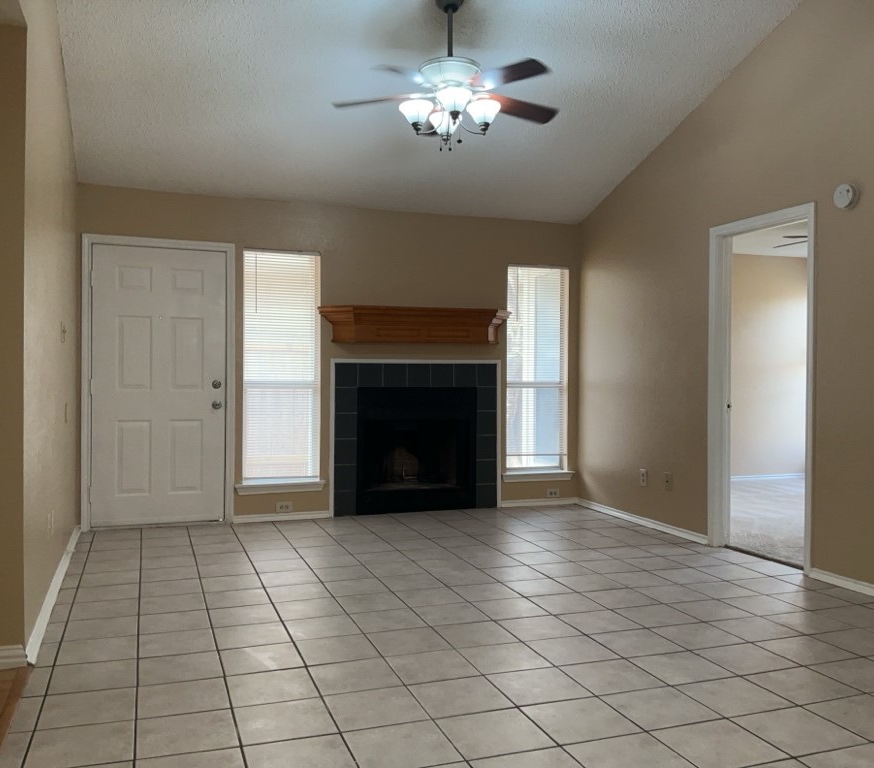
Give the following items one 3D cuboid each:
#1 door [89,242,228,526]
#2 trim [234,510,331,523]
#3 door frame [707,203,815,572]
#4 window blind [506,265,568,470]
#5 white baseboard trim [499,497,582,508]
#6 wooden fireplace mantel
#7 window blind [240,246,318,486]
[{"bbox_3d":[-2.013,0.017,5.811,0.922,2.004,0.047,0,1,-20],"label":"door"},{"bbox_3d":[-1.175,1.016,6.103,0.737,0.053,0.020,0,1,-20],"label":"trim"},{"bbox_3d":[2.039,0.028,4.989,0.135,2.133,0.884,0,1,-20],"label":"door frame"},{"bbox_3d":[0.859,-0.119,6.853,0.584,1.756,0.045,0,1,-20],"label":"window blind"},{"bbox_3d":[0.884,1.023,6.849,0.721,0.053,0.020,0,1,-20],"label":"white baseboard trim"},{"bbox_3d":[-0.105,-0.460,6.352,1.650,0.271,0.228,0,1,-20],"label":"wooden fireplace mantel"},{"bbox_3d":[-1.188,-0.126,6.111,0.586,1.748,0.045,0,1,-20],"label":"window blind"}]

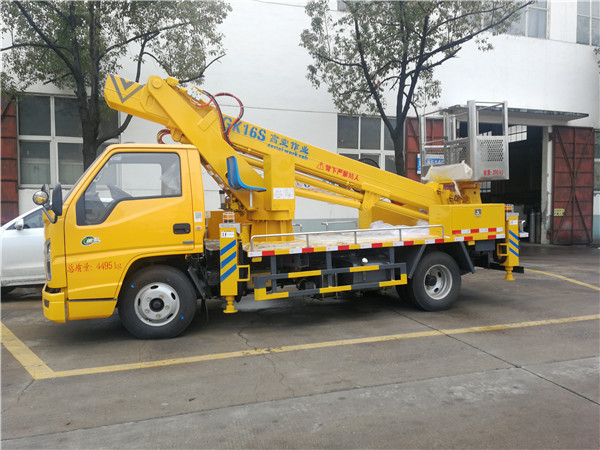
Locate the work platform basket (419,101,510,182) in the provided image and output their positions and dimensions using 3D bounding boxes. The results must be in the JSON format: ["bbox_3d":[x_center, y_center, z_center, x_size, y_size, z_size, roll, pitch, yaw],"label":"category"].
[{"bbox_3d":[2.459,-1.201,7.089,0.650,1.090,1.190,-1,3,-19],"label":"work platform basket"}]

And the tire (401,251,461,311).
[{"bbox_3d":[1.715,0.718,5.974,0.765,0.765,0.210,-1,3,-23],"label":"tire"}]

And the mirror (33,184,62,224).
[{"bbox_3d":[-2.204,-0.186,4.093,0.240,0.360,0.230,-1,3,-23],"label":"mirror"}]

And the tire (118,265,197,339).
[{"bbox_3d":[-1.449,0.786,4.748,0.765,0.765,0.210,-1,3,-23],"label":"tire"}]

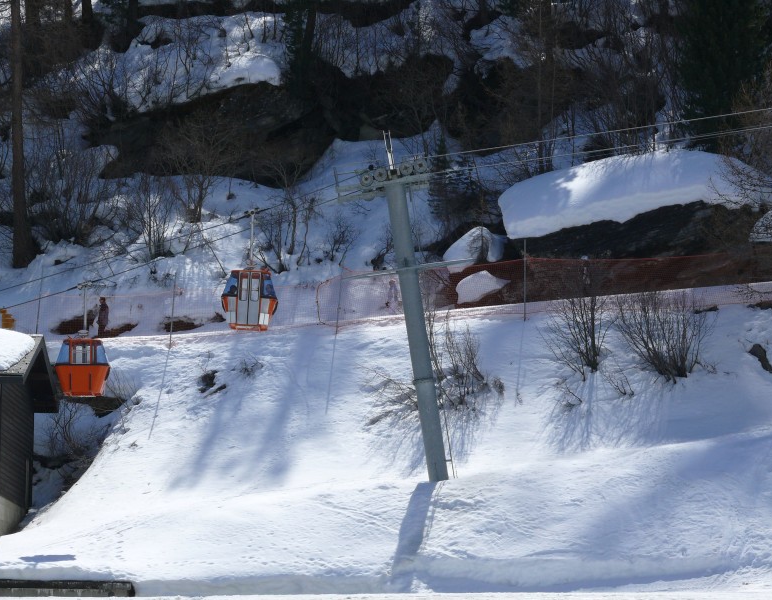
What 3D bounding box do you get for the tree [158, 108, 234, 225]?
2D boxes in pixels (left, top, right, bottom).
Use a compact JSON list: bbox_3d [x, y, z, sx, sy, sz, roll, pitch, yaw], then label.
[{"bbox_3d":[-7.468,-5.301,143.000,3.100,4.400,2.900,0,-5,0],"label":"tree"}]

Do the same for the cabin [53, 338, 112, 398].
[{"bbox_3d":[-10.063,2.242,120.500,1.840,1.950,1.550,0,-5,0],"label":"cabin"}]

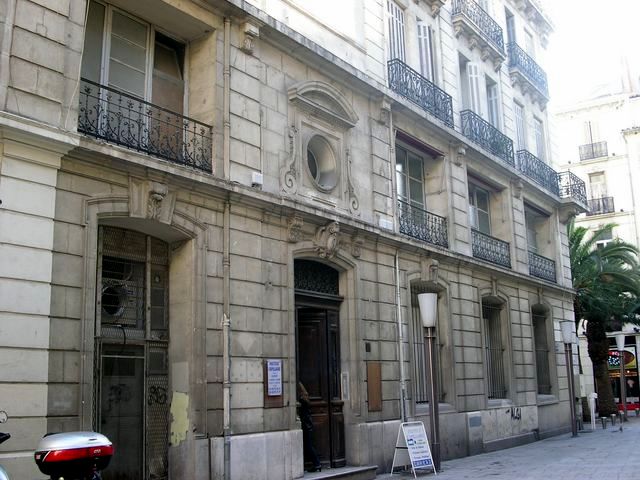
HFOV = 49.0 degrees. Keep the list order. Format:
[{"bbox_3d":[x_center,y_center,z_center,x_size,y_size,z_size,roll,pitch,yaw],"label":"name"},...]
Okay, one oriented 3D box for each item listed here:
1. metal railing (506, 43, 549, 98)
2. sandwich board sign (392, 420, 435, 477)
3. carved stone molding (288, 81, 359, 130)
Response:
[{"bbox_3d":[7.763,-6.270,26.188,0.380,1.013,3.041,-10,-15,35],"label":"metal railing"},{"bbox_3d":[1.747,3.921,13.179,0.595,0.948,0.585,9,-15,-41],"label":"sandwich board sign"},{"bbox_3d":[0.100,-2.621,13.239,0.280,0.670,1.950,-10,-14,35],"label":"carved stone molding"}]

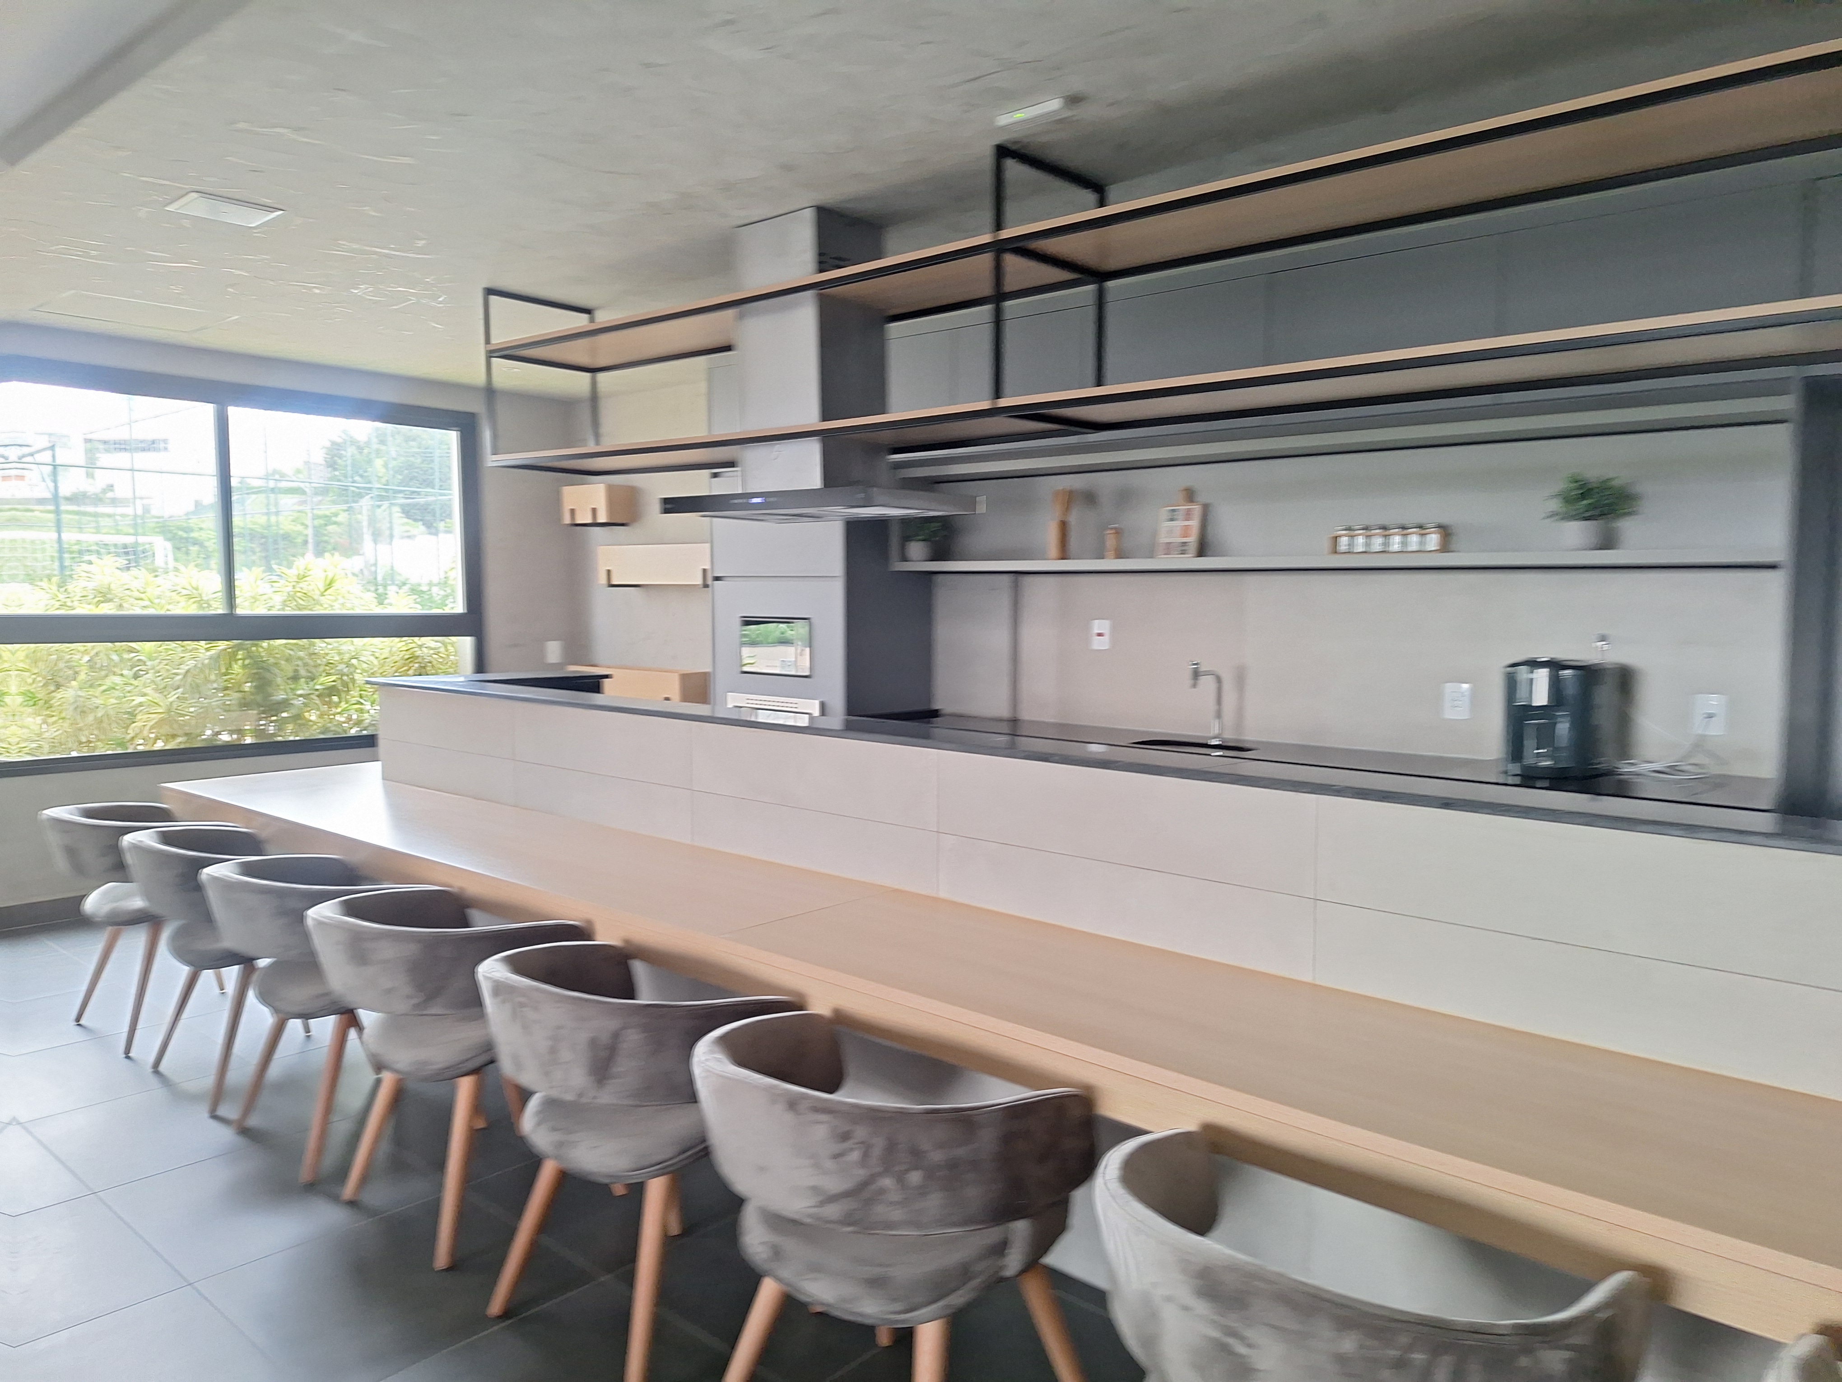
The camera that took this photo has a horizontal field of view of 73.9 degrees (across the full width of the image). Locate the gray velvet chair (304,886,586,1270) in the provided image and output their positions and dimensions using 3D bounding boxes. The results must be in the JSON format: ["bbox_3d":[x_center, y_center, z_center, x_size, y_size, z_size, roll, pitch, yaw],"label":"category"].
[{"bbox_3d":[-1.104,0.856,2.898,0.565,0.760,0.580,4,6,41],"label":"gray velvet chair"}]

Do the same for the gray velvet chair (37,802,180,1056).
[{"bbox_3d":[-2.569,0.750,4.101,0.565,0.760,0.580,4,6,41],"label":"gray velvet chair"}]

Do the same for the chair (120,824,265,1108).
[{"bbox_3d":[-2.050,0.788,3.676,0.565,0.760,0.580,4,6,41],"label":"chair"}]

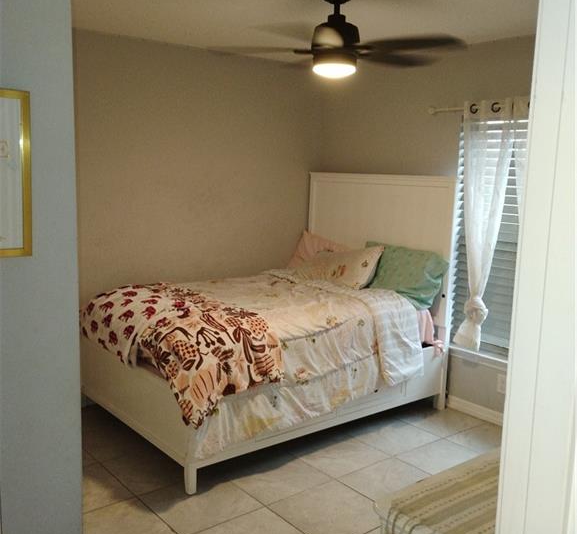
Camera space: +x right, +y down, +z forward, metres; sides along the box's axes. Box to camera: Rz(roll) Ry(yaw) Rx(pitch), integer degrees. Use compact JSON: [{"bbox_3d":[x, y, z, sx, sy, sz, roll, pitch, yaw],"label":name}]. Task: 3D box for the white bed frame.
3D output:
[{"bbox_3d":[-0.132,0.178,4.153,2.040,1.600,1.460,-5,11,-38],"label":"white bed frame"}]

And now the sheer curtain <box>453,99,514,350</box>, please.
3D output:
[{"bbox_3d":[1.220,-0.253,3.974,0.120,1.595,0.345,-5,11,-38],"label":"sheer curtain"}]

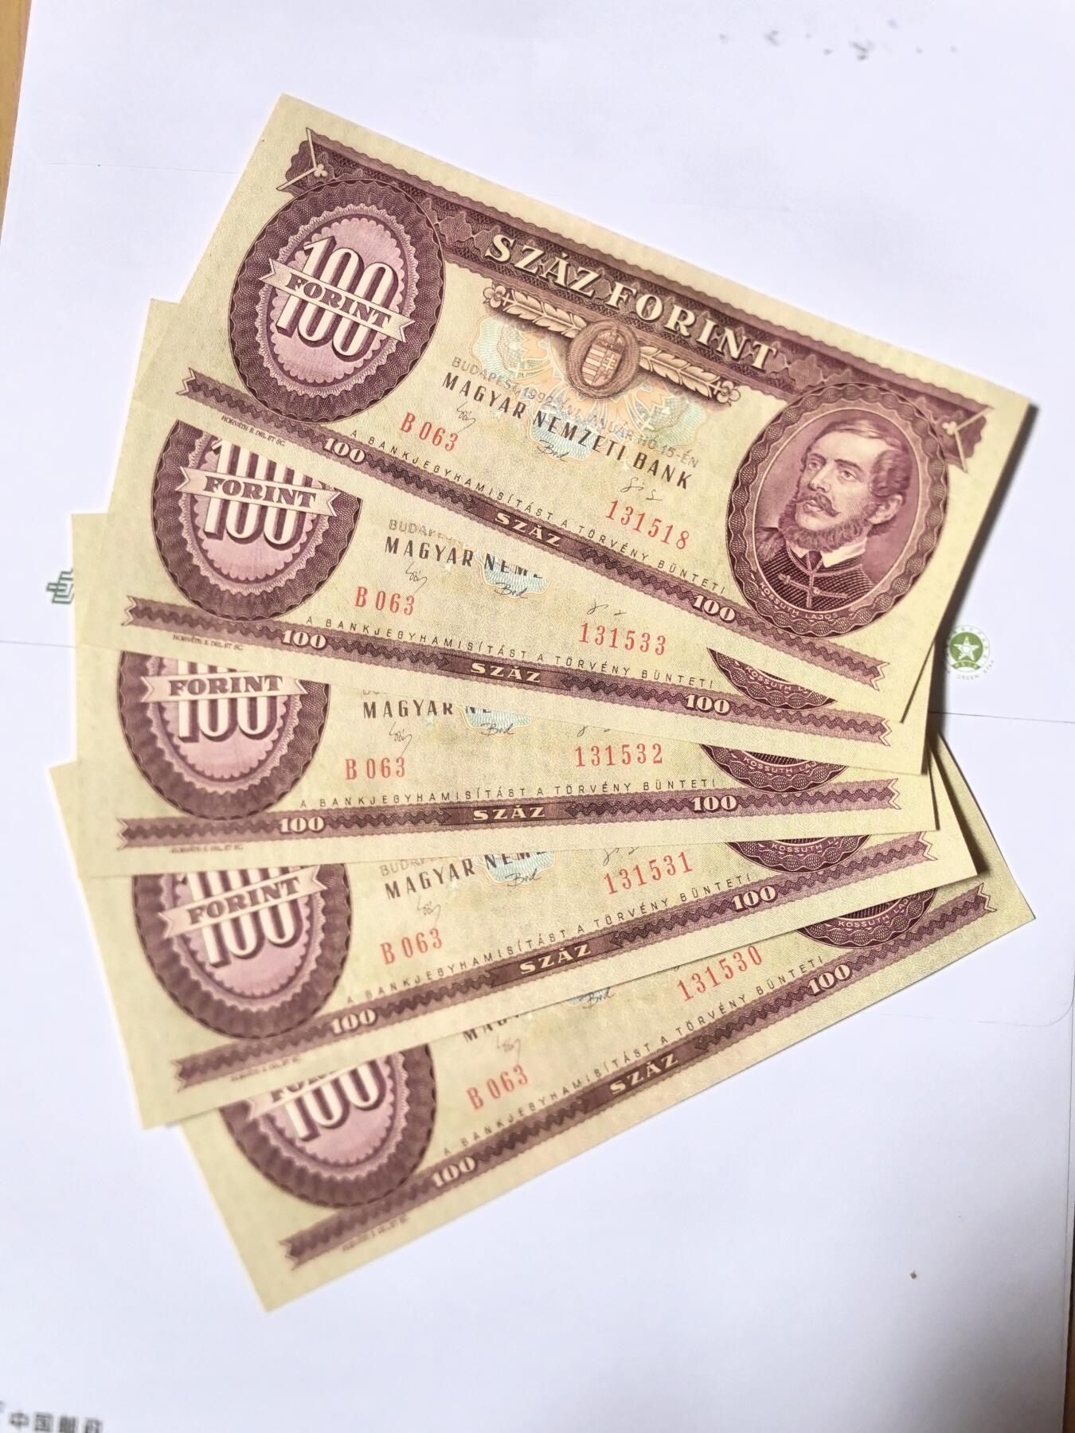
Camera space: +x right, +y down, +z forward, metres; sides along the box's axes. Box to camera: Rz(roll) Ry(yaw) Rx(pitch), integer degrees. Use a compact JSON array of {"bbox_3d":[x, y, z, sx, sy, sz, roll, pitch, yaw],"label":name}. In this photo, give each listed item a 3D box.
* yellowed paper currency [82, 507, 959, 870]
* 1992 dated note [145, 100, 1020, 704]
[{"bbox_3d":[-0.008,-0.009,0.230,0.174,0.001,0.075,-3,85,-1],"label":"yellowed paper currency"},{"bbox_3d":[0.010,-0.067,0.237,0.174,0.001,0.075,23,85,2],"label":"1992 dated note"}]

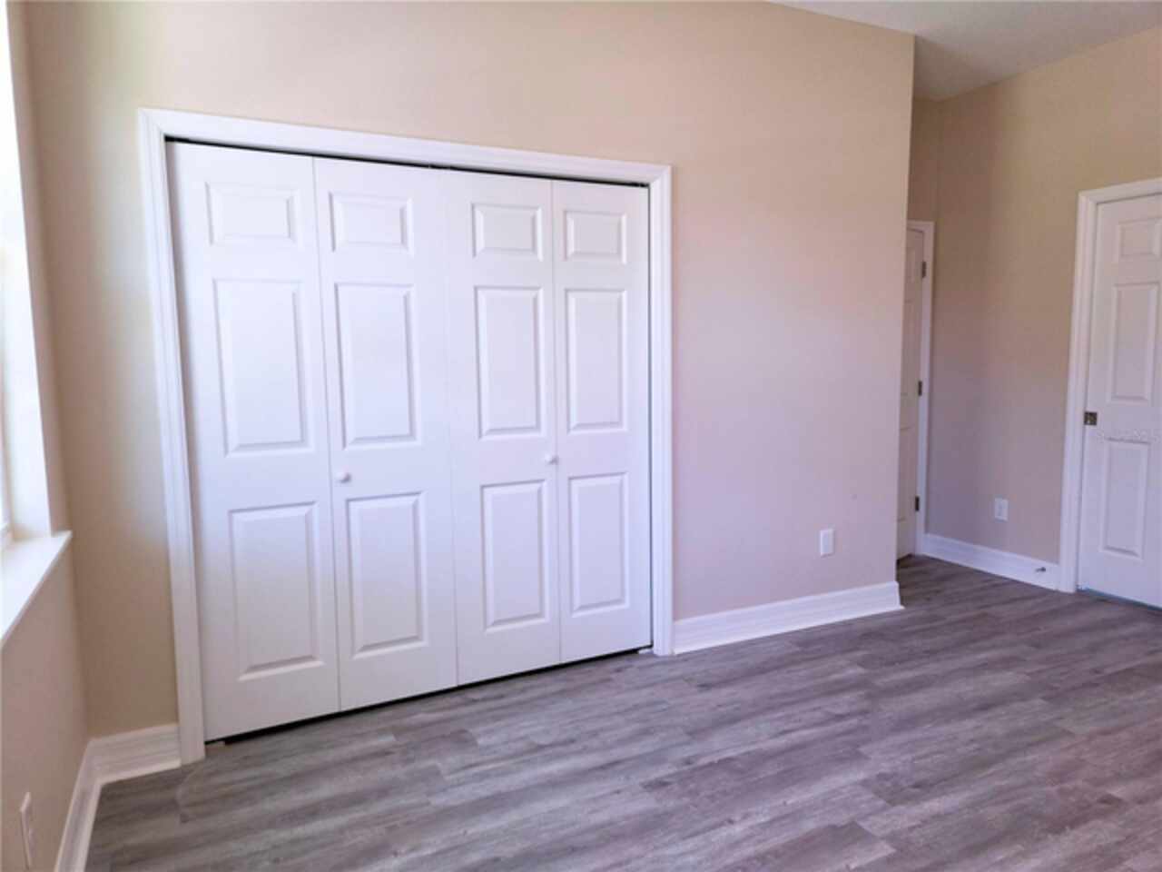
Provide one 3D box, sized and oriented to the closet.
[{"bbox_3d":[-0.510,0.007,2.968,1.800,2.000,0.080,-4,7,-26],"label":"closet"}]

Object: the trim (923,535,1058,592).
[{"bbox_3d":[2.480,0.755,4.721,0.030,0.147,0.895,-4,7,-26],"label":"trim"}]

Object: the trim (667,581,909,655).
[{"bbox_3d":[1.052,0.875,3.771,1.430,0.147,0.030,-4,7,-26],"label":"trim"}]

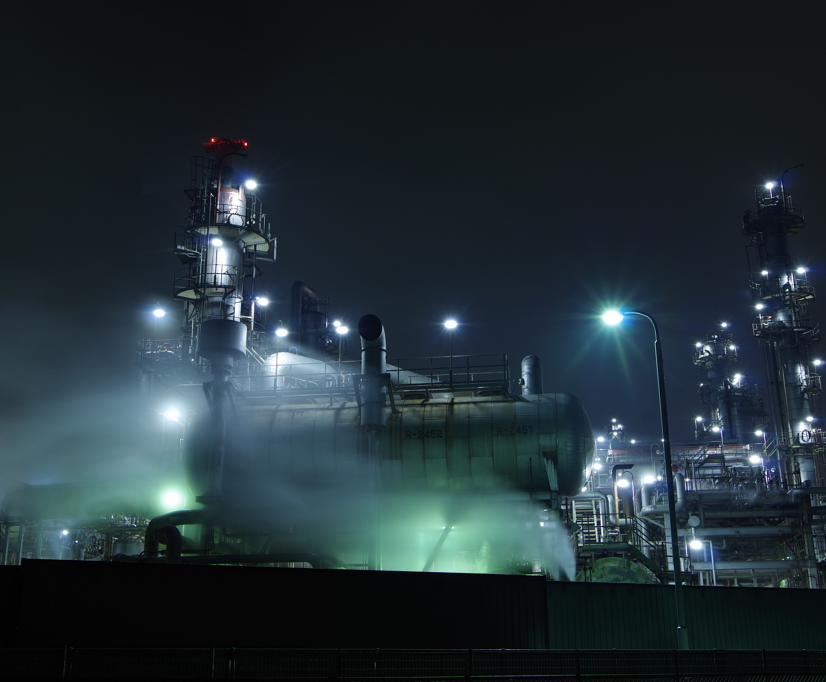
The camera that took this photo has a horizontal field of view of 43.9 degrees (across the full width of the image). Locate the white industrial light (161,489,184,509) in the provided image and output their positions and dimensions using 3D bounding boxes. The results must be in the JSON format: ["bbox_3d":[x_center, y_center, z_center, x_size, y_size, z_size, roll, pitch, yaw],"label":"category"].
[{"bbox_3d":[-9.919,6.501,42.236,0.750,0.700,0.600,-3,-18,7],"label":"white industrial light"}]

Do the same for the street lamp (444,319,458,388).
[{"bbox_3d":[1.504,0.465,40.022,0.450,2.716,0.550,-3,-18,7],"label":"street lamp"}]

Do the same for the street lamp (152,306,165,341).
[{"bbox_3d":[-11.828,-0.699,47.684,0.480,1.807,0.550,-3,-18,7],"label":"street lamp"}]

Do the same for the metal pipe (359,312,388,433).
[{"bbox_3d":[-1.506,1.166,38.472,0.910,4.098,1.250,-3,-18,7],"label":"metal pipe"}]

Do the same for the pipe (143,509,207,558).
[{"bbox_3d":[-8.897,7.263,38.454,1.877,1.677,1.400,-3,-18,7],"label":"pipe"}]

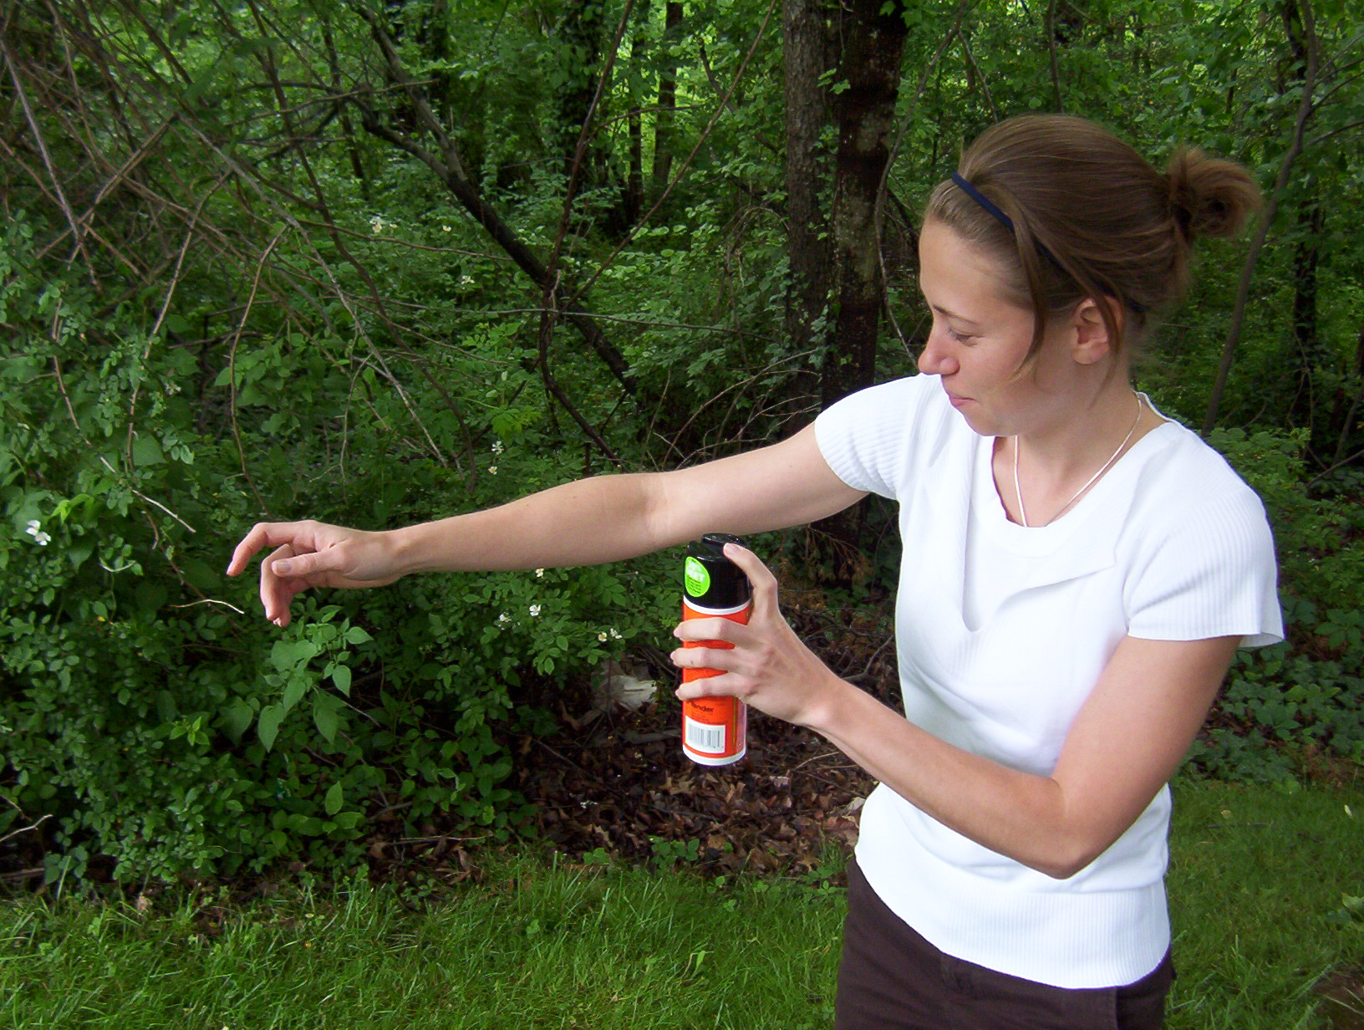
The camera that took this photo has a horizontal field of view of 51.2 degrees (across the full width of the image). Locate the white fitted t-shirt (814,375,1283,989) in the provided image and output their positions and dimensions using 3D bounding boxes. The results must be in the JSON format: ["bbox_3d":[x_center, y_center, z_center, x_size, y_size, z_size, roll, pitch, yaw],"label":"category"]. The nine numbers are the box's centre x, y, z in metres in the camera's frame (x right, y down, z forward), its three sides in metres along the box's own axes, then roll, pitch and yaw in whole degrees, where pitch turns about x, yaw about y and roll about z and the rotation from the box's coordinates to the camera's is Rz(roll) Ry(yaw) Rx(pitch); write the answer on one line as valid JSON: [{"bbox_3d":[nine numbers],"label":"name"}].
[{"bbox_3d":[0.332,0.138,1.320,0.440,0.525,0.260,12,23,31],"label":"white fitted t-shirt"}]

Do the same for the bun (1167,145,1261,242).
[{"bbox_3d":[0.455,-0.275,1.220,0.080,0.078,0.078,-7,21,-19],"label":"bun"}]

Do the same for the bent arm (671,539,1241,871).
[{"bbox_3d":[0.223,0.163,1.185,0.455,0.285,0.140,0,20,0],"label":"bent arm"}]

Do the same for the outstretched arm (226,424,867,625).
[{"bbox_3d":[-0.125,0.007,1.285,0.570,0.115,0.115,-10,21,-7],"label":"outstretched arm"}]

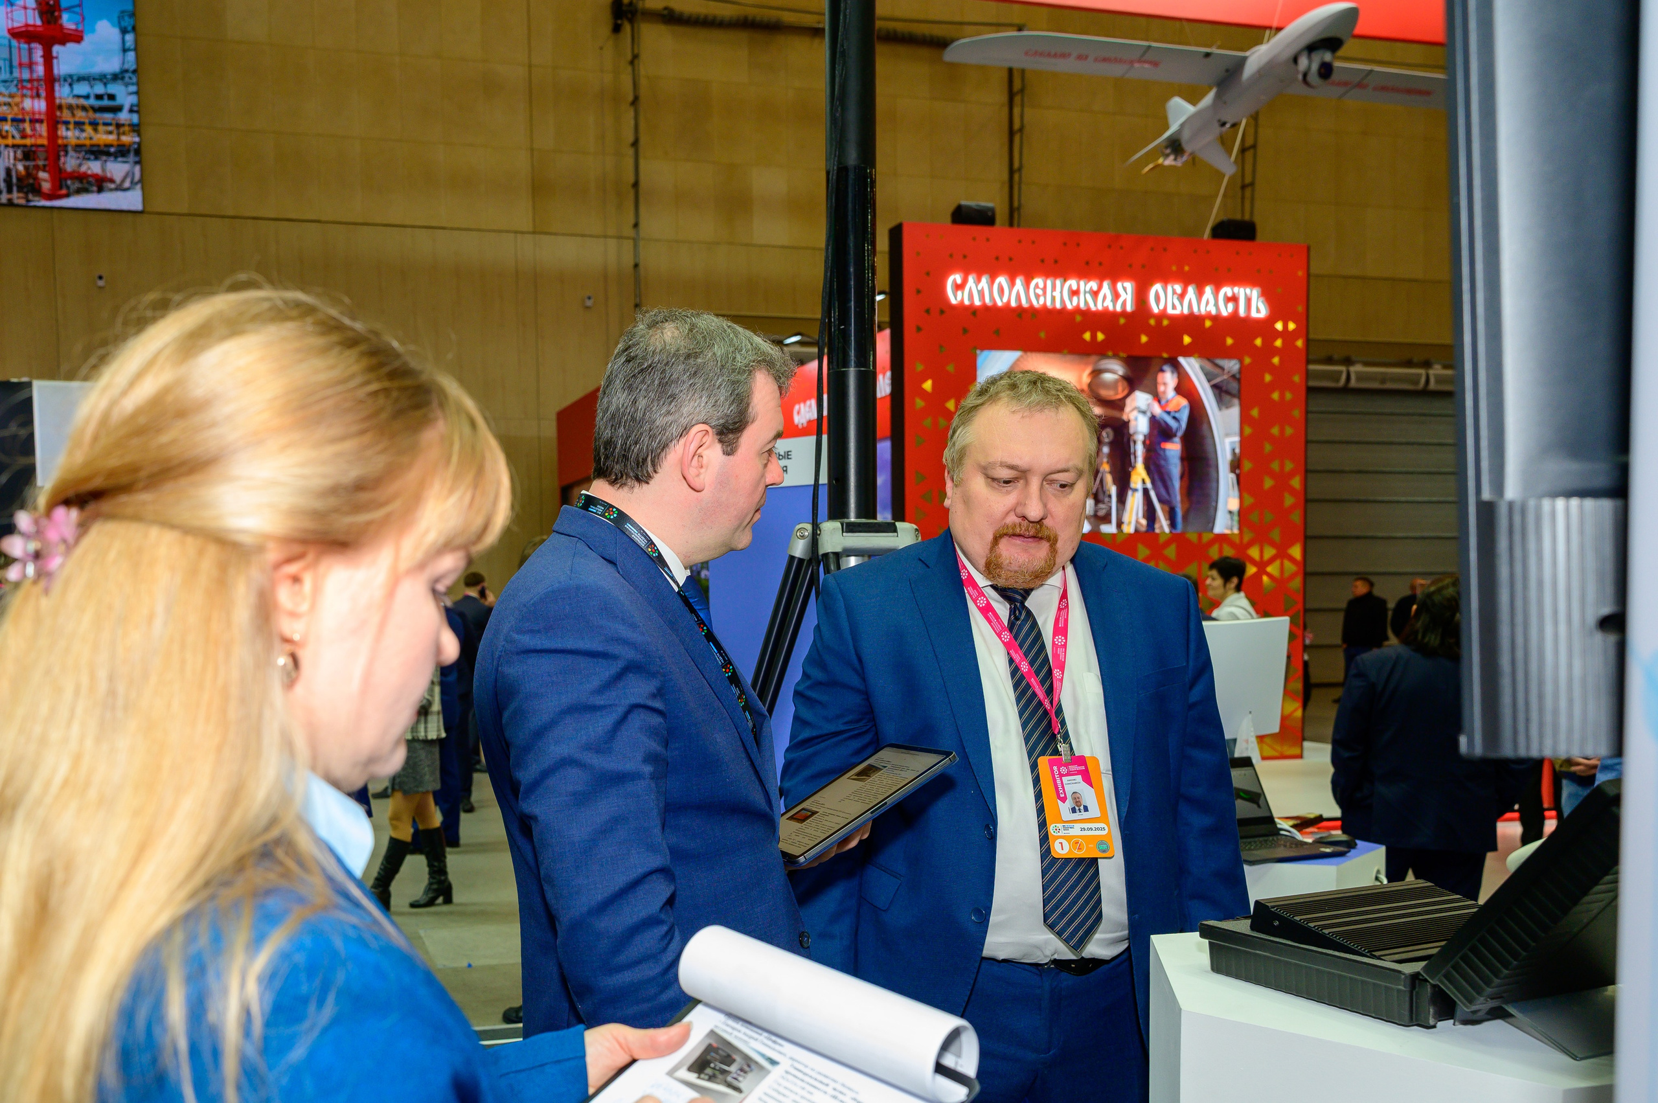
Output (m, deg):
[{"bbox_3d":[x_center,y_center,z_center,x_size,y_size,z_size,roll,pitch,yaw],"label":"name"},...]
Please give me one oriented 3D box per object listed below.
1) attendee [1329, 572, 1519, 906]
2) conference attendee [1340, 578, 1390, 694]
[{"bbox_3d":[1.860,0.886,3.924,0.560,1.630,0.360,-1,-2,18],"label":"attendee"},{"bbox_3d":[7.337,1.232,17.572,0.400,1.740,0.580,1,-2,-33],"label":"conference attendee"}]

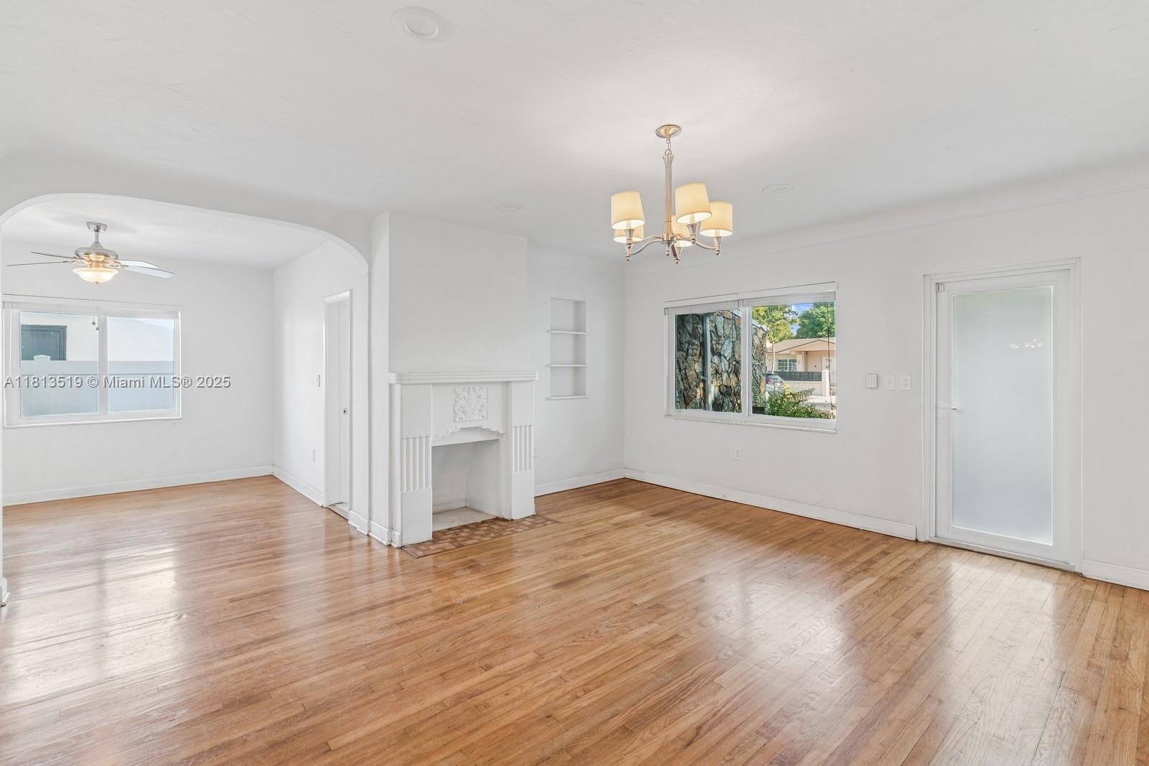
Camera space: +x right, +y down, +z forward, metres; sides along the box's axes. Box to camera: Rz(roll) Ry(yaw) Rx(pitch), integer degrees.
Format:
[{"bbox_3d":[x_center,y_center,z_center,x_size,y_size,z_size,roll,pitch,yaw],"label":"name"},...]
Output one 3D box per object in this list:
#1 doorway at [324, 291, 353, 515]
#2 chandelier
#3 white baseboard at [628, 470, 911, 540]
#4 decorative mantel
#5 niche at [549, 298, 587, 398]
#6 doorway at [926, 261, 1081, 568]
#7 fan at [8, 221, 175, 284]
[{"bbox_3d":[-2.167,0.205,4.785,0.130,2.047,0.784,-1,1,-42],"label":"doorway"},{"bbox_3d":[0.492,-0.987,2.646,0.650,0.660,0.650,0,1,0],"label":"chandelier"},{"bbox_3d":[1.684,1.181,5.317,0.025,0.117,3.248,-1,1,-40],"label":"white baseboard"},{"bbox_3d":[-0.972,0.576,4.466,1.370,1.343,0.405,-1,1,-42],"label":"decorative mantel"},{"bbox_3d":[-0.126,-0.387,5.931,0.560,1.136,0.225,-1,1,-42],"label":"niche"},{"bbox_3d":[3.106,0.206,3.760,0.130,2.105,0.908,-1,1,-42],"label":"doorway"},{"bbox_3d":[-4.438,-1.198,4.753,1.240,0.541,1.220,-1,1,-42],"label":"fan"}]

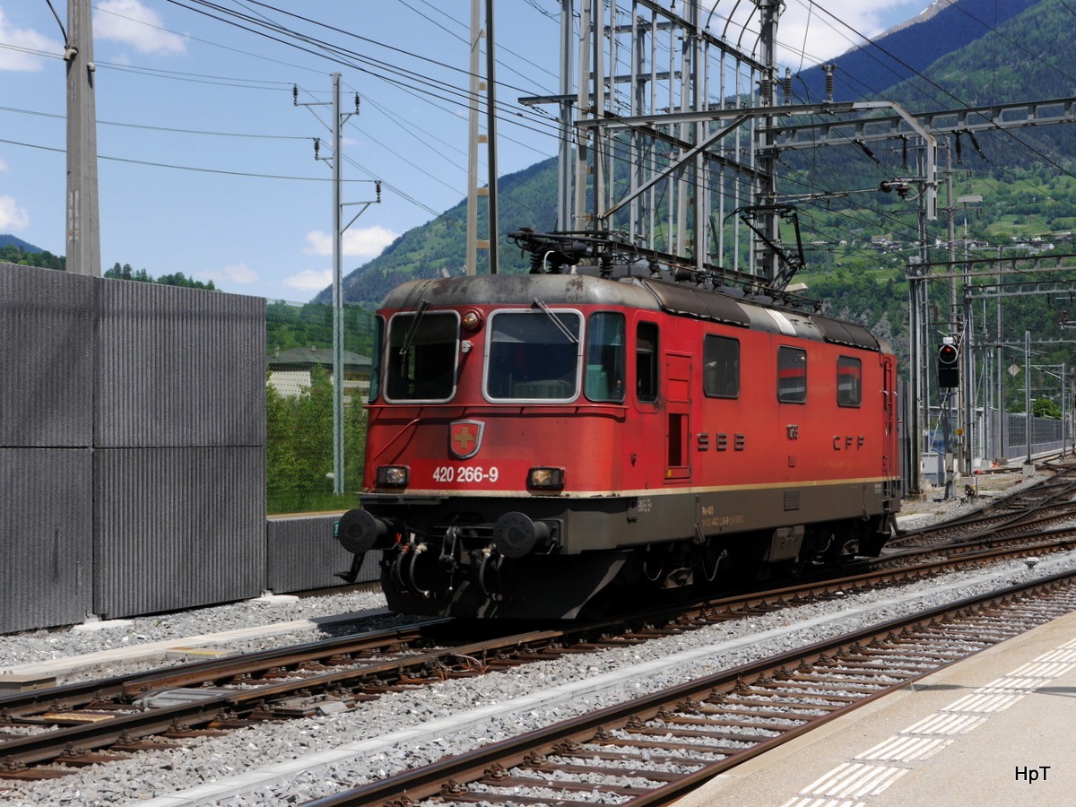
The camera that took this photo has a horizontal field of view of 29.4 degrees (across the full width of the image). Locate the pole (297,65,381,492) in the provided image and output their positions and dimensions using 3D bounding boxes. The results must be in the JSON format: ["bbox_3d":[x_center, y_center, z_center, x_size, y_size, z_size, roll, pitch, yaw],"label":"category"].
[{"bbox_3d":[-6.240,-3.660,63.670,2.950,13.070,0.280,-1,-1,23],"label":"pole"}]

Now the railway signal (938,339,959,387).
[{"bbox_3d":[16.263,-1.573,81.095,0.800,1.880,0.400,-1,-1,18],"label":"railway signal"}]

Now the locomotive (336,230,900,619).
[{"bbox_3d":[1.982,0.243,27.631,2.970,4.450,15.410,-1,-1,23],"label":"locomotive"}]

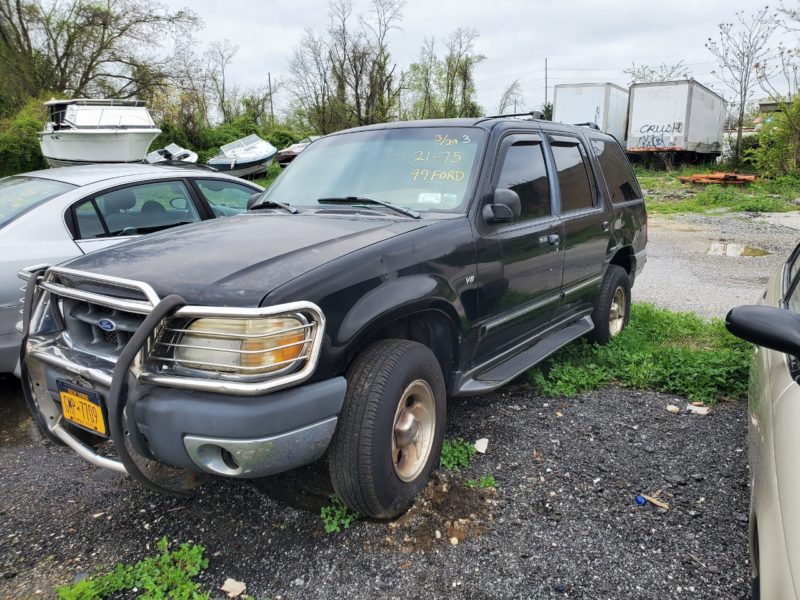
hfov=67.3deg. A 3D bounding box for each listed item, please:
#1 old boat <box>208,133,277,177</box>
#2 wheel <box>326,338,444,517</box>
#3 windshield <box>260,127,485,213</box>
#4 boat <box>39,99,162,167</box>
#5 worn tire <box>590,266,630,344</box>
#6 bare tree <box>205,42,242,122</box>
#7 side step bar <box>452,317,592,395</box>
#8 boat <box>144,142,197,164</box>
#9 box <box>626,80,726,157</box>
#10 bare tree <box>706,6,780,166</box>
[{"bbox_3d":[-7.423,-6.759,28.500,5.000,1.500,2.000,9,31,39],"label":"old boat"},{"bbox_3d":[-0.027,0.533,2.534,0.235,0.730,0.730,5,13,26],"label":"wheel"},{"bbox_3d":[-0.182,-0.763,3.374,1.480,0.140,0.700,7,55,35],"label":"windshield"},{"bbox_3d":[-14.556,-8.125,29.500,6.200,3.300,2.300,-9,15,-30],"label":"boat"},{"bbox_3d":[1.631,0.089,4.791,0.235,0.730,0.730,7,14,35],"label":"worn tire"},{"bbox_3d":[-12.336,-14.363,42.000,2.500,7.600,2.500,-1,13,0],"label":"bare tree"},{"bbox_3d":[0.836,0.301,3.619,0.240,0.140,1.700,7,14,35],"label":"side step bar"},{"bbox_3d":[-11.358,-7.114,30.000,4.300,1.350,1.800,6,24,28],"label":"boat"},{"bbox_3d":[14.700,-9.150,31.200,2.500,2.870,11.200,8,15,34],"label":"box"},{"bbox_3d":[18.293,-11.316,32.000,3.600,8.300,3.600,-1,13,0],"label":"bare tree"}]

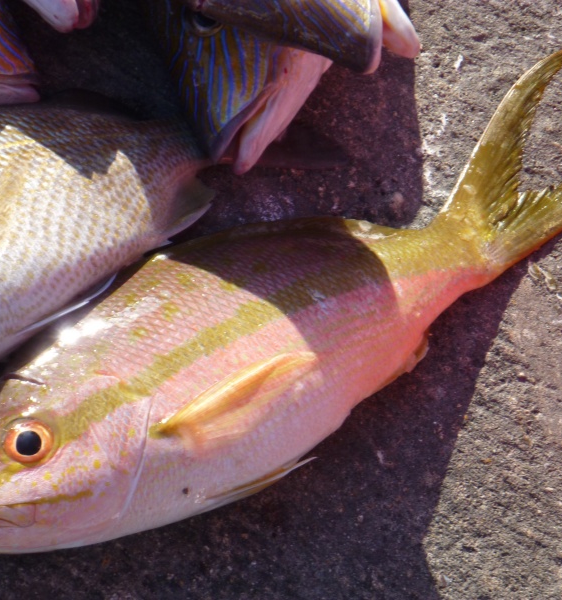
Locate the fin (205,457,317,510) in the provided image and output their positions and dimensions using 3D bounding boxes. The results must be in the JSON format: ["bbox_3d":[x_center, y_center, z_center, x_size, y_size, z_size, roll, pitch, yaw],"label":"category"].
[{"bbox_3d":[-0.009,0.086,1.390,0.057,0.014,0.011,-21,85,-2],"label":"fin"}]

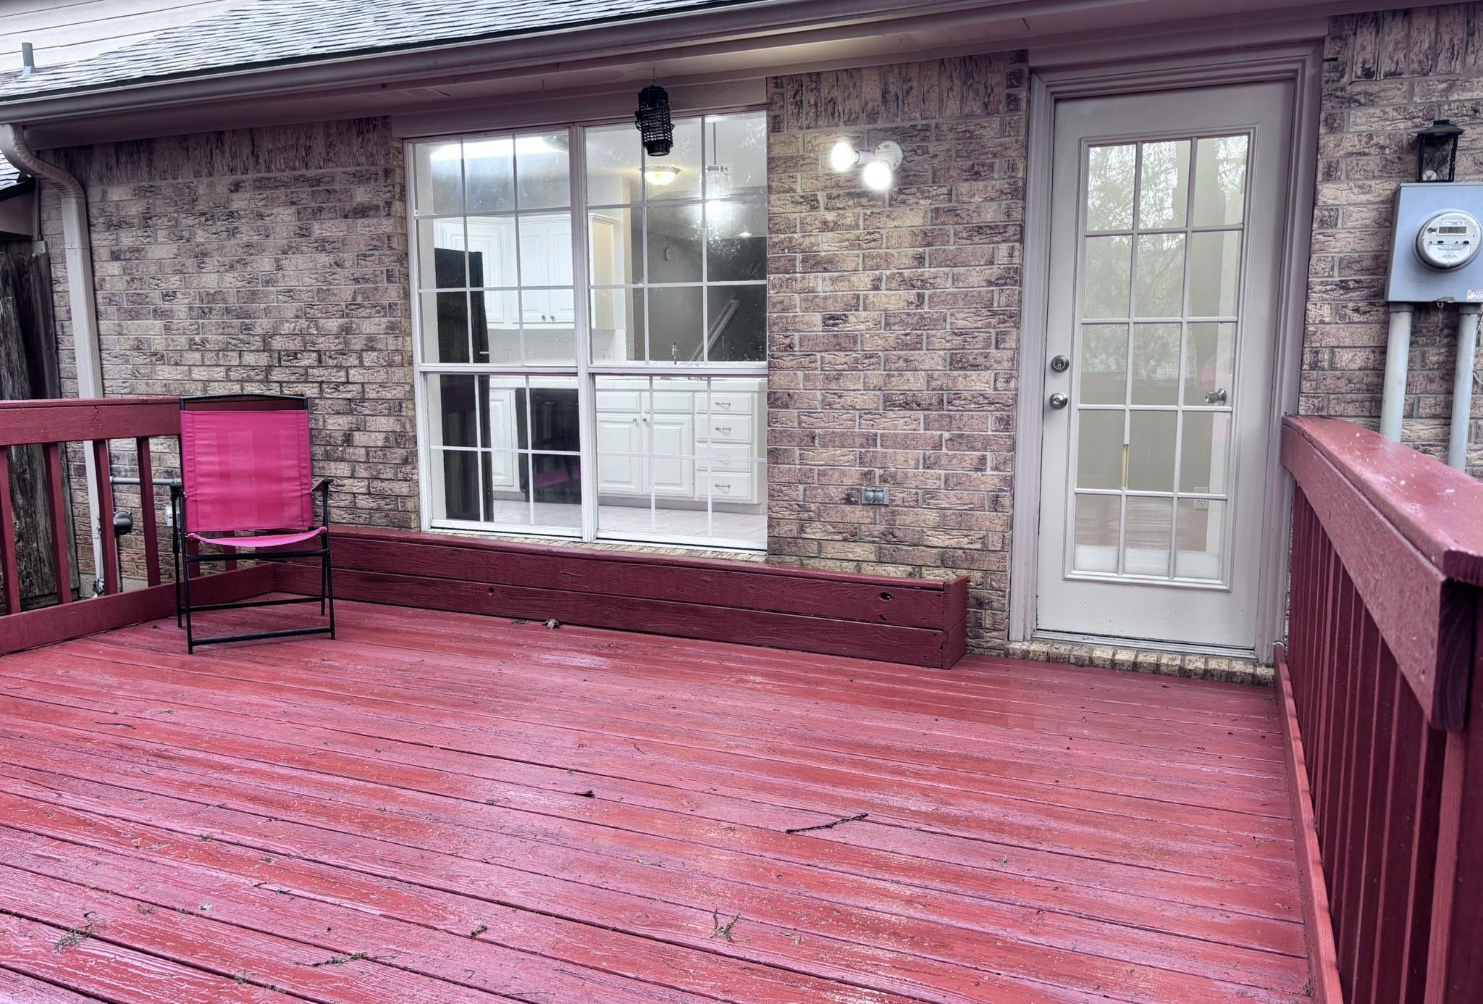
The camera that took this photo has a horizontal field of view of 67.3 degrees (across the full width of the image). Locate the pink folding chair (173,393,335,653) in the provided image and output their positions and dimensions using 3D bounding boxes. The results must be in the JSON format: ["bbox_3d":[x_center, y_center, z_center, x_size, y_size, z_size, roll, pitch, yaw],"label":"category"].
[{"bbox_3d":[-2.026,0.058,4.612,0.593,0.987,0.559,-4,9,-25],"label":"pink folding chair"}]

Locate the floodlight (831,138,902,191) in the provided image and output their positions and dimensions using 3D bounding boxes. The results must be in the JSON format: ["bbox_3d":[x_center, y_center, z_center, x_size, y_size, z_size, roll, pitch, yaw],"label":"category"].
[{"bbox_3d":[0.462,-1.263,4.181,0.246,0.202,0.197,3,8,23],"label":"floodlight"}]

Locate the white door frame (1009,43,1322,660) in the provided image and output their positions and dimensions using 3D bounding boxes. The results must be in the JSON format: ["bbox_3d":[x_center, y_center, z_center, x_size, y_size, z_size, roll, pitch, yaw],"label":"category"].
[{"bbox_3d":[1.485,-0.489,4.018,0.931,2.093,0.138,3,8,23],"label":"white door frame"}]

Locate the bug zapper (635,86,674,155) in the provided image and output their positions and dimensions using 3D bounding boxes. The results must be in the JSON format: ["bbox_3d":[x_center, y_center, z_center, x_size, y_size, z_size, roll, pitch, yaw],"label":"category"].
[{"bbox_3d":[-0.340,-1.512,4.421,0.156,0.274,0.146,-4,6,0],"label":"bug zapper"}]

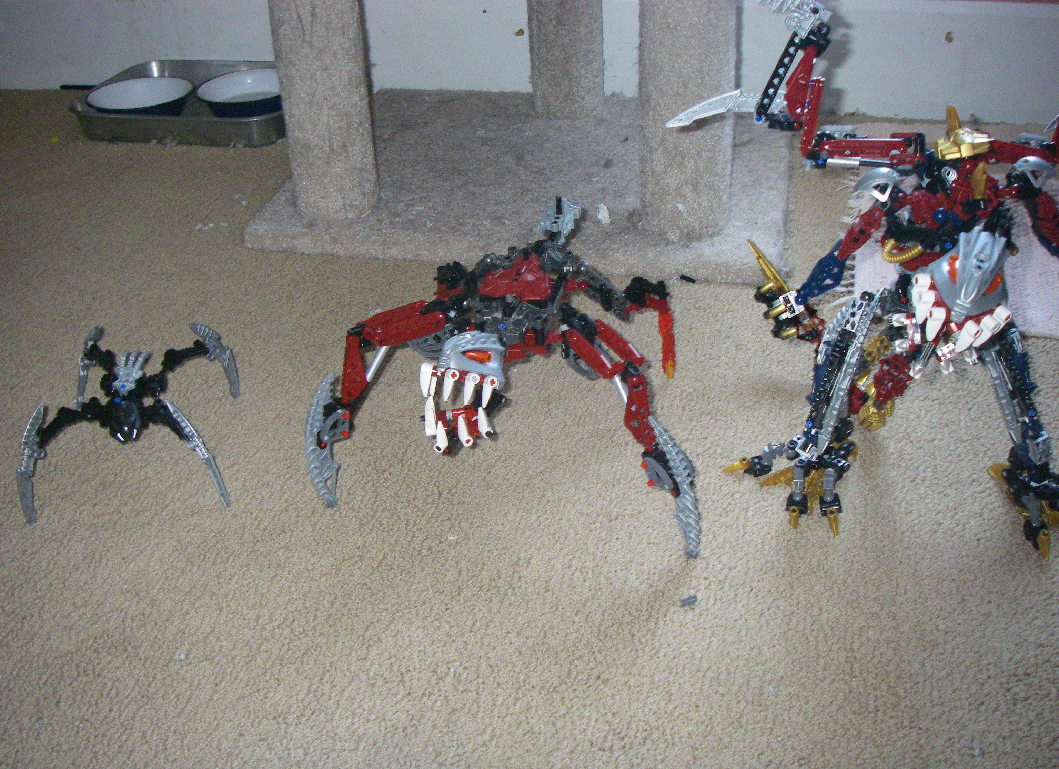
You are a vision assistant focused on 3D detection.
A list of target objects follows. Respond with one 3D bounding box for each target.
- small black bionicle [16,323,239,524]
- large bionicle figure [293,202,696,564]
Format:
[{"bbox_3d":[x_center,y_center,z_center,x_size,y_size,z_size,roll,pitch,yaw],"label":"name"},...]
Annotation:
[{"bbox_3d":[-0.281,0.018,0.820,0.139,0.076,0.154,-5,30,-4],"label":"small black bionicle"},{"bbox_3d":[0.007,-0.027,0.812,0.264,0.136,0.247,6,31,15],"label":"large bionicle figure"}]

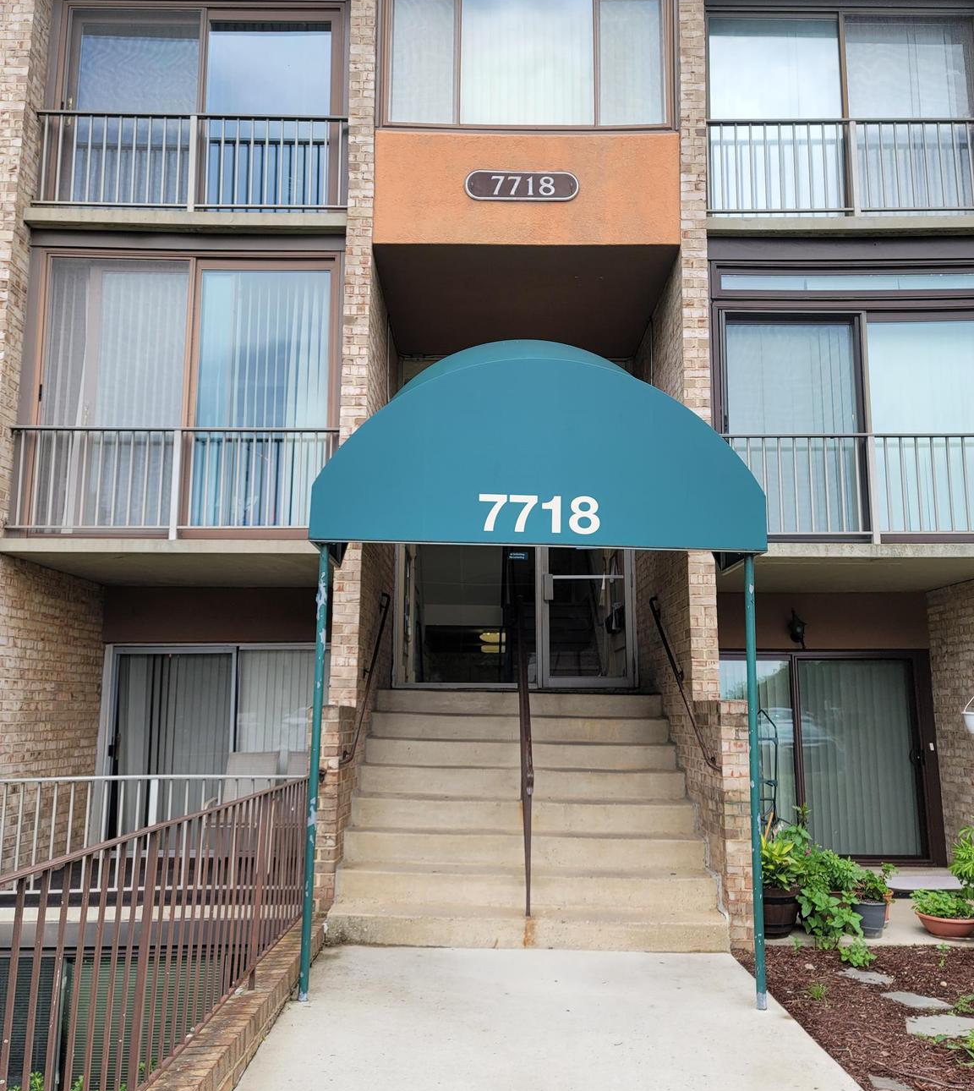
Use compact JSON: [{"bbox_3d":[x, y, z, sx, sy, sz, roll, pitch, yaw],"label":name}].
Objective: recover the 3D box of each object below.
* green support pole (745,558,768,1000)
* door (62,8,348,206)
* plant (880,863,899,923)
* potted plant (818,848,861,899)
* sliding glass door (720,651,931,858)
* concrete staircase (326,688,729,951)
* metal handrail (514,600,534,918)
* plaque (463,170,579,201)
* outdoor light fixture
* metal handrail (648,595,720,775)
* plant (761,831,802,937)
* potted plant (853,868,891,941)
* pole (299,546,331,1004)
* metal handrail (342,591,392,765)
[{"bbox_3d":[1.367,1.160,4.772,0.055,2.254,0.055,1,-8,0],"label":"green support pole"},{"bbox_3d":[-2.426,-3.664,7.936,2.413,2.060,0.120,0,-9,0],"label":"door"},{"bbox_3d":[2.943,2.554,6.925,0.170,0.410,0.170,0,-8,0],"label":"plant"},{"bbox_3d":[2.639,2.553,7.003,0.340,0.546,0.340,0,-9,0],"label":"potted plant"},{"bbox_3d":[3.120,2.048,9.212,2.400,2.005,0.120,0,-9,0],"label":"sliding glass door"},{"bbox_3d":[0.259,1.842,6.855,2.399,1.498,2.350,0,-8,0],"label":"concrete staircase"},{"bbox_3d":[0.265,1.326,6.815,0.070,2.133,2.280,0,-8,0],"label":"metal handrail"},{"bbox_3d":[0.282,-2.895,7.547,0.915,0.264,0.040,0,-9,0],"label":"plaque"},{"bbox_3d":[3.084,0.827,9.284,0.200,0.402,0.220,0,-9,0],"label":"outdoor light fixture"},{"bbox_3d":[1.389,0.922,6.806,0.110,1.300,2.000,0,-8,0],"label":"metal handrail"},{"bbox_3d":[2.097,2.413,6.718,0.340,0.724,0.340,0,-9,0],"label":"plant"},{"bbox_3d":[2.662,2.480,6.537,0.250,0.438,0.250,0,-8,0],"label":"potted plant"},{"bbox_3d":[-0.890,1.139,4.844,0.055,2.286,0.055,1,-8,0],"label":"pole"},{"bbox_3d":[-0.912,0.916,7.215,0.130,1.322,2.150,0,-9,0],"label":"metal handrail"}]

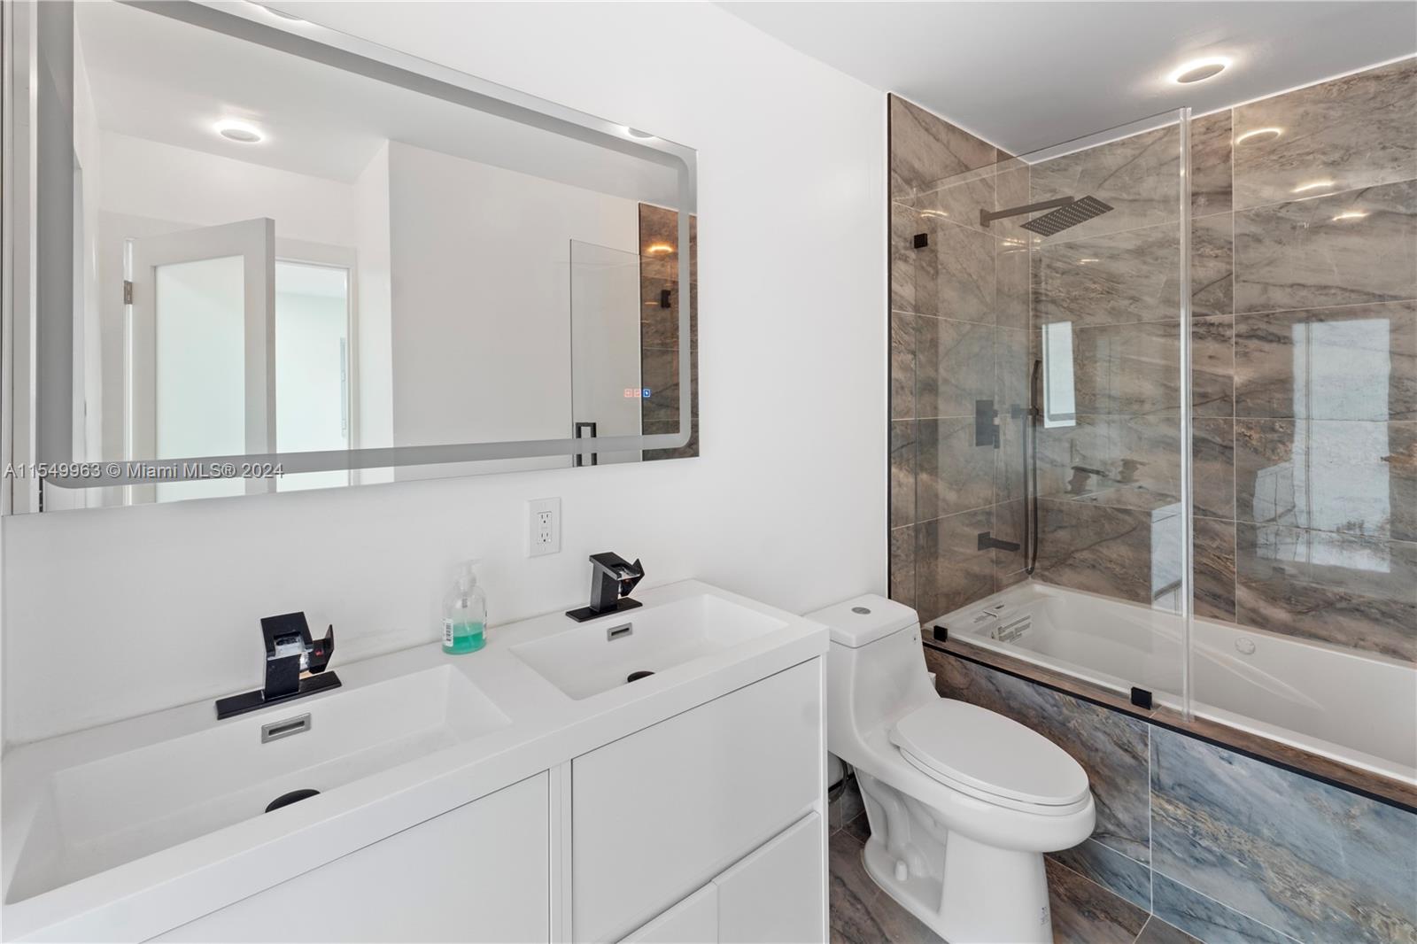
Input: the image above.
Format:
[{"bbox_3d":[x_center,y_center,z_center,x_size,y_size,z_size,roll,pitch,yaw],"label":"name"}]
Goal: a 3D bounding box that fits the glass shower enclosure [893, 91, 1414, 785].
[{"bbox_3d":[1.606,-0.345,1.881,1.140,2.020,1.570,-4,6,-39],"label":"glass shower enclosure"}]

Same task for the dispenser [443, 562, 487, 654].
[{"bbox_3d":[-0.473,0.254,1.147,0.083,0.172,0.080,-4,6,-39],"label":"dispenser"}]

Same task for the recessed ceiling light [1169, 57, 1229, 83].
[{"bbox_3d":[1.681,-1.361,2.018,0.165,0.025,0.165,-4,6,-39],"label":"recessed ceiling light"}]

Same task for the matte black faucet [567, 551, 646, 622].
[{"bbox_3d":[-0.210,0.257,1.318,0.162,0.122,0.142,-4,6,-39],"label":"matte black faucet"}]

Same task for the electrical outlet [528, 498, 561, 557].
[{"bbox_3d":[-0.356,0.123,1.295,0.076,0.121,0.010,-4,6,-39],"label":"electrical outlet"}]

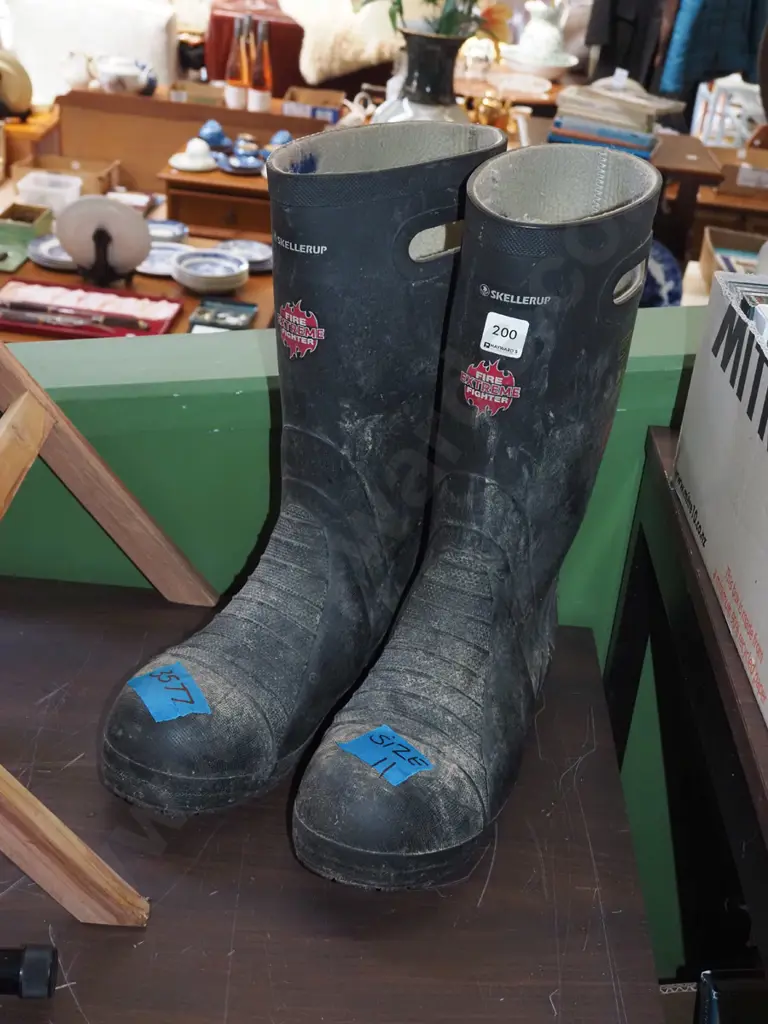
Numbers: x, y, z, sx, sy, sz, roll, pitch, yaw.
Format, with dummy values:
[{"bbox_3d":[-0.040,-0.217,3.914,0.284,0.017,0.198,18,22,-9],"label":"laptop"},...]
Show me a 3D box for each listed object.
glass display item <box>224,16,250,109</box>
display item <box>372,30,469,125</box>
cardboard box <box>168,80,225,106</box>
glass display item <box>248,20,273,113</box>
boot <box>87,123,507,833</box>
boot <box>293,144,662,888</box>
[{"bbox_3d":[-0.518,-1.584,4.589,0.082,0.299,0.082,5,28,0],"label":"glass display item"},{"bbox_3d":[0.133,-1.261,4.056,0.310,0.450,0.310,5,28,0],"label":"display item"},{"bbox_3d":[-0.656,-1.505,4.690,0.187,0.045,0.165,6,28,2],"label":"cardboard box"},{"bbox_3d":[-0.430,-1.562,4.556,0.082,0.299,0.082,5,28,0],"label":"glass display item"},{"bbox_3d":[-0.064,-0.035,0.916,0.124,0.420,0.322,23,32,32],"label":"boot"},{"bbox_3d":[0.062,0.000,0.869,0.124,0.420,0.322,17,29,21],"label":"boot"}]

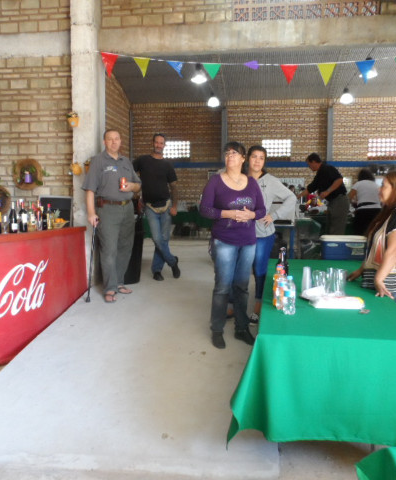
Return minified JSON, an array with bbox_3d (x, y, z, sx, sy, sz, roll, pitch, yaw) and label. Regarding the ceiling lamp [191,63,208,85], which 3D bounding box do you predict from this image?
[{"bbox_3d":[0.037,-4.103,11.000,0.400,0.460,0.400,0,6,0],"label":"ceiling lamp"}]

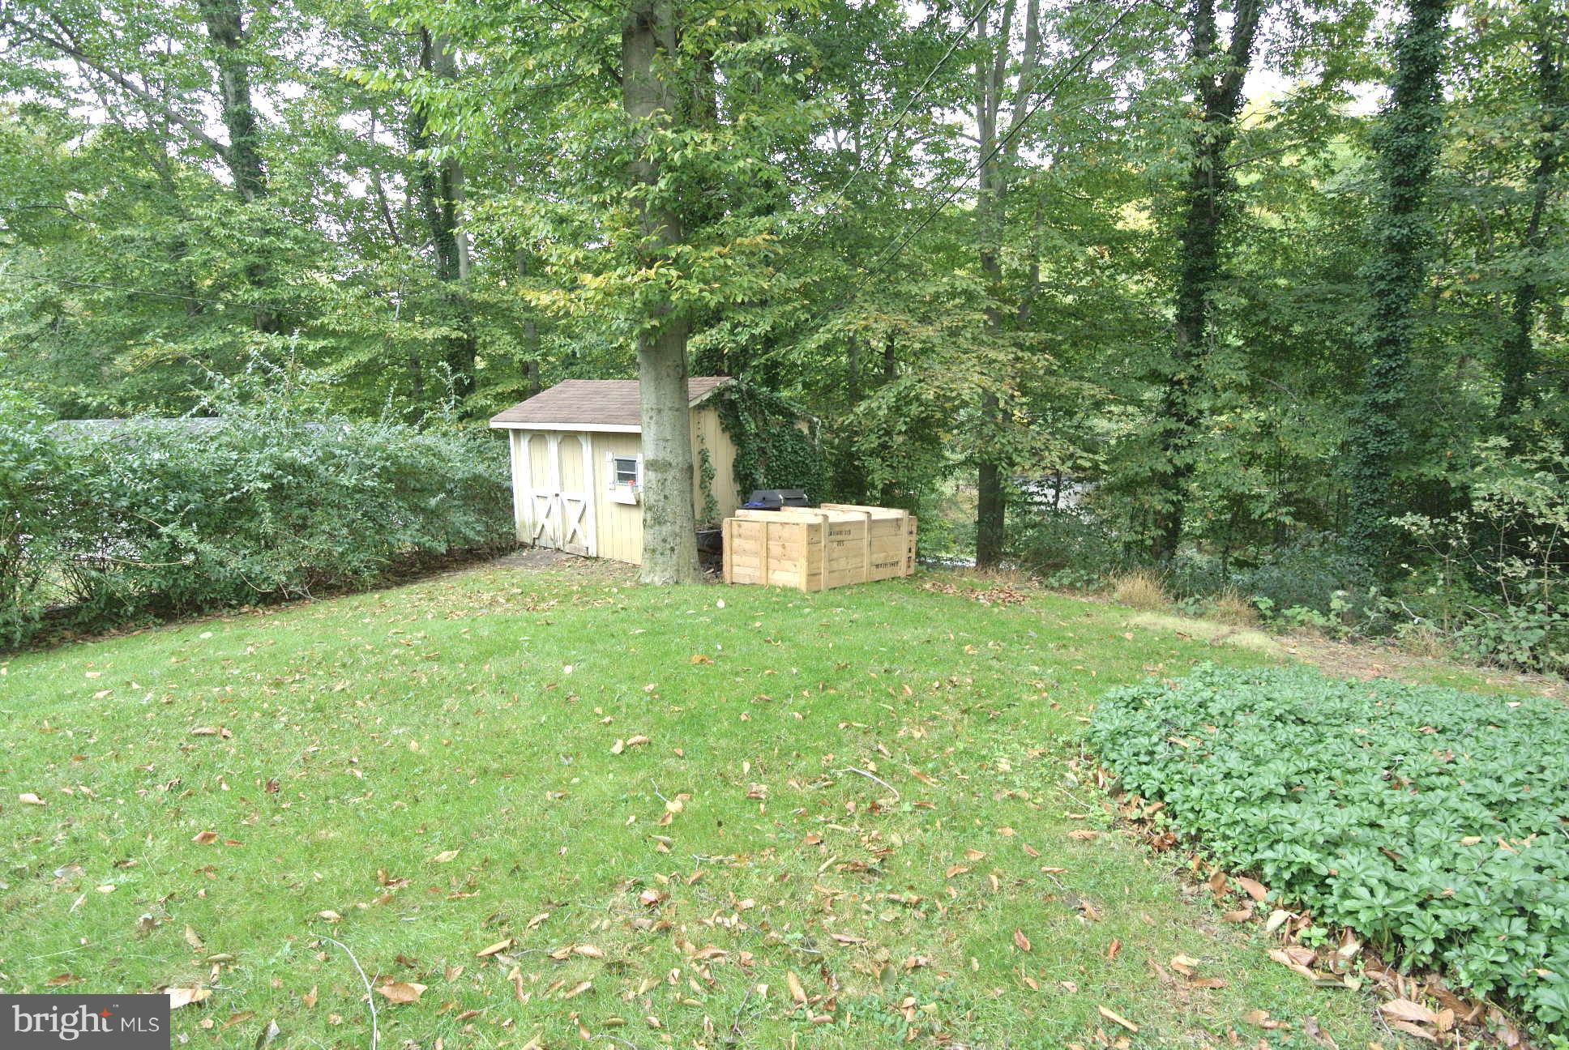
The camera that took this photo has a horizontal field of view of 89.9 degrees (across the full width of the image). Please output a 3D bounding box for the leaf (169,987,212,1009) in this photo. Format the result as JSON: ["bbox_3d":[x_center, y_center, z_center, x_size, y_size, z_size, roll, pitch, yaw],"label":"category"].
[{"bbox_3d":[-1.545,1.222,2.037,0.116,0.020,0.055,-1,6,-5],"label":"leaf"}]

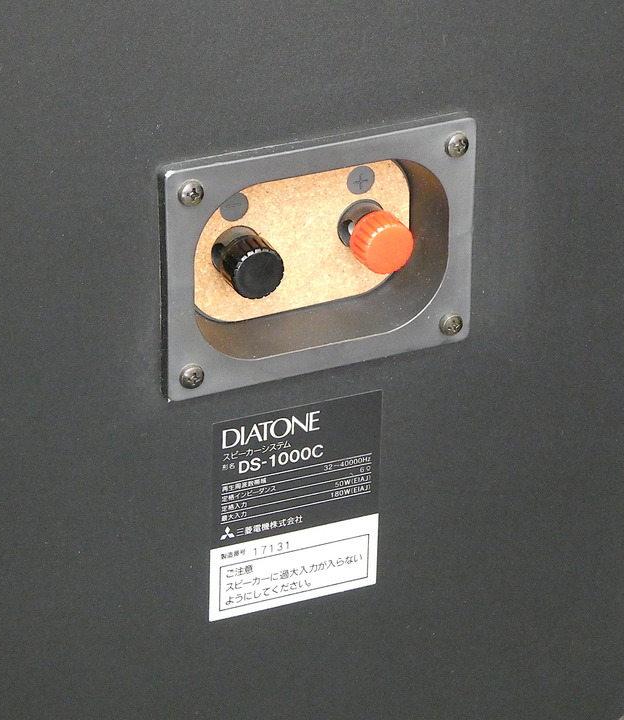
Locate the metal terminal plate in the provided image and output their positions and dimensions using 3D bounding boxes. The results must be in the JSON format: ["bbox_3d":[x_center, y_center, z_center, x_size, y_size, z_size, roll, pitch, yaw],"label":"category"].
[{"bbox_3d":[-0.001,-0.037,1.045,0.112,0.079,0.025,-12,27,-25],"label":"metal terminal plate"}]

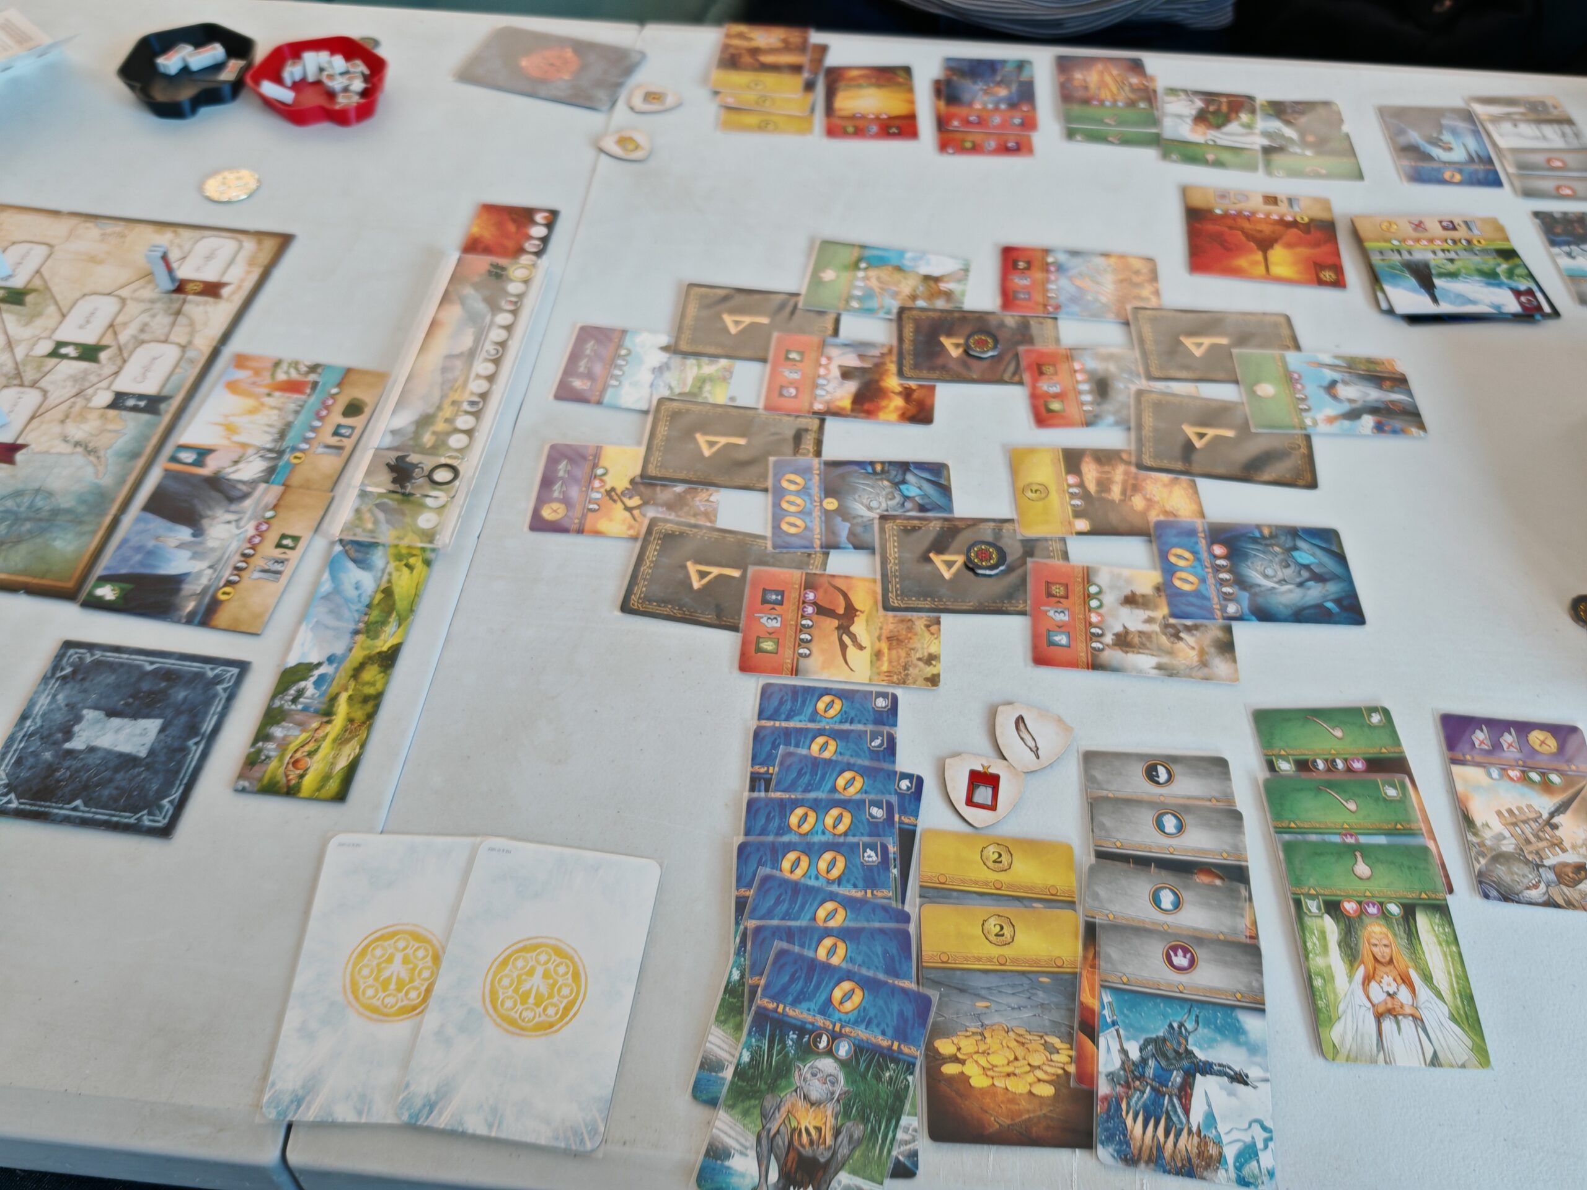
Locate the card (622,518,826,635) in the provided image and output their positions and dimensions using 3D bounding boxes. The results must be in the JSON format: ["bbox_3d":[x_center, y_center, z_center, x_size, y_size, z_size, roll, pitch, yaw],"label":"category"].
[{"bbox_3d":[-0.028,-0.007,0.525,0.080,0.001,0.054,9,53,7],"label":"card"}]

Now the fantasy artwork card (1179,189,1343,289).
[{"bbox_3d":[0.252,-0.194,0.664,0.079,0.002,0.077,6,53,5],"label":"fantasy artwork card"}]

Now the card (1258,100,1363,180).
[{"bbox_3d":[0.259,-0.231,0.628,0.047,0.002,0.071,3,53,3],"label":"card"}]

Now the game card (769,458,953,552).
[{"bbox_3d":[0.026,-0.033,0.460,0.069,0.001,0.046,1,53,0],"label":"game card"}]

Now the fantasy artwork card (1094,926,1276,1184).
[{"bbox_3d":[0.110,0.128,0.350,0.047,0.002,0.071,7,53,6],"label":"fantasy artwork card"}]

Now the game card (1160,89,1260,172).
[{"bbox_3d":[0.206,-0.230,0.610,0.046,0.001,0.069,10,54,7],"label":"game card"}]

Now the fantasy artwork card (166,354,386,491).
[{"bbox_3d":[-0.200,-0.069,0.484,0.066,0.002,0.066,7,53,5],"label":"fantasy artwork card"}]

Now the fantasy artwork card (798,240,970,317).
[{"bbox_3d":[0.049,-0.163,0.642,0.080,0.001,0.054,8,53,6],"label":"fantasy artwork card"}]

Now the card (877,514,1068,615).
[{"bbox_3d":[0.068,-0.011,0.460,0.071,0.002,0.047,2,53,1],"label":"card"}]

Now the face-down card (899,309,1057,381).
[{"bbox_3d":[0.092,-0.124,0.613,0.080,0.001,0.054,2,53,2],"label":"face-down card"}]

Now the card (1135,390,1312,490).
[{"bbox_3d":[0.200,-0.074,0.575,0.080,0.001,0.054,7,53,5],"label":"card"}]

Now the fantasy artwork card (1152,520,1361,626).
[{"bbox_3d":[0.197,-0.010,0.527,0.080,0.001,0.054,2,53,2],"label":"fantasy artwork card"}]

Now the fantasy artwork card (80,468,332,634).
[{"bbox_3d":[-0.209,-0.017,0.444,0.066,0.002,0.066,8,53,5],"label":"fantasy artwork card"}]

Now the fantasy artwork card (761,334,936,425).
[{"bbox_3d":[0.029,-0.105,0.599,0.080,0.001,0.054,5,53,4],"label":"fantasy artwork card"}]

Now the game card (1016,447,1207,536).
[{"bbox_3d":[0.122,-0.040,0.482,0.071,0.002,0.047,1,53,1],"label":"game card"}]

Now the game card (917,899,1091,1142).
[{"bbox_3d":[0.071,0.140,0.411,0.054,0.001,0.080,2,53,2],"label":"game card"}]

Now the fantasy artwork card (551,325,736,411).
[{"bbox_3d":[-0.059,-0.091,0.502,0.069,0.001,0.046,6,53,4],"label":"fantasy artwork card"}]

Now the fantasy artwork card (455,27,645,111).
[{"bbox_3d":[-0.125,-0.273,0.638,0.085,0.001,0.055,14,54,10],"label":"fantasy artwork card"}]

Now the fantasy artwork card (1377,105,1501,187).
[{"bbox_3d":[0.325,-0.227,0.624,0.047,0.002,0.071,4,53,3],"label":"fantasy artwork card"}]

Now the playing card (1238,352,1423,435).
[{"bbox_3d":[0.257,-0.097,0.592,0.080,0.001,0.054,3,53,2],"label":"playing card"}]

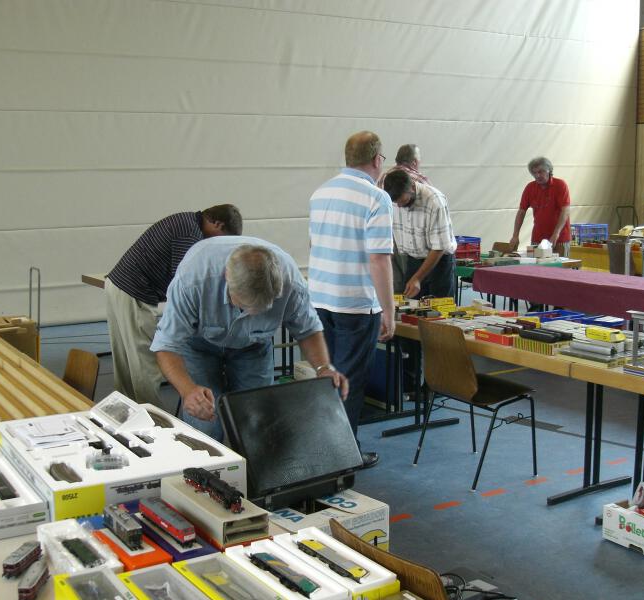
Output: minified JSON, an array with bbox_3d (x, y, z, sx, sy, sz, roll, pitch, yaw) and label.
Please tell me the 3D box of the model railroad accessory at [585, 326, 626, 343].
[{"bbox_3d":[1.254,0.152,3.900,0.045,0.040,0.175,-4,9,-26],"label":"model railroad accessory"}]

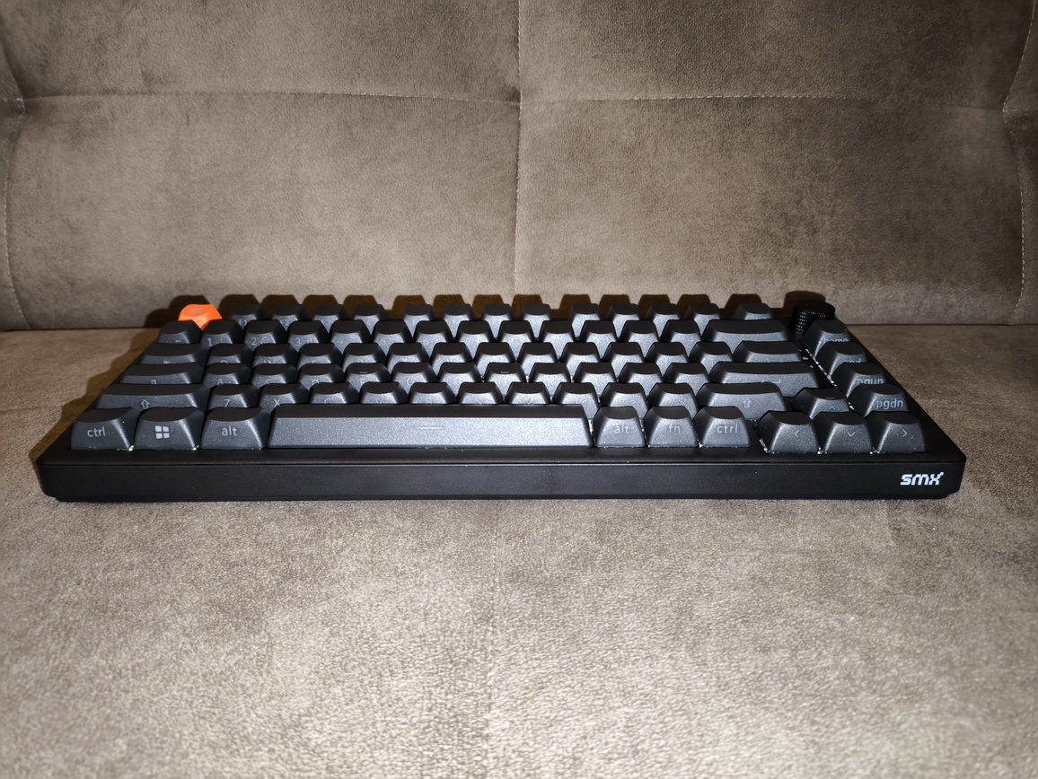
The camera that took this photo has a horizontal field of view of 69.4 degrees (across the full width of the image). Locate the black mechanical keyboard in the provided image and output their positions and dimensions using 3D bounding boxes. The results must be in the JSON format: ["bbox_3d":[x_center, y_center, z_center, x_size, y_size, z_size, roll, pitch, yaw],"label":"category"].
[{"bbox_3d":[-0.006,-0.003,0.322,0.328,0.042,0.137,0,22,0],"label":"black mechanical keyboard"}]

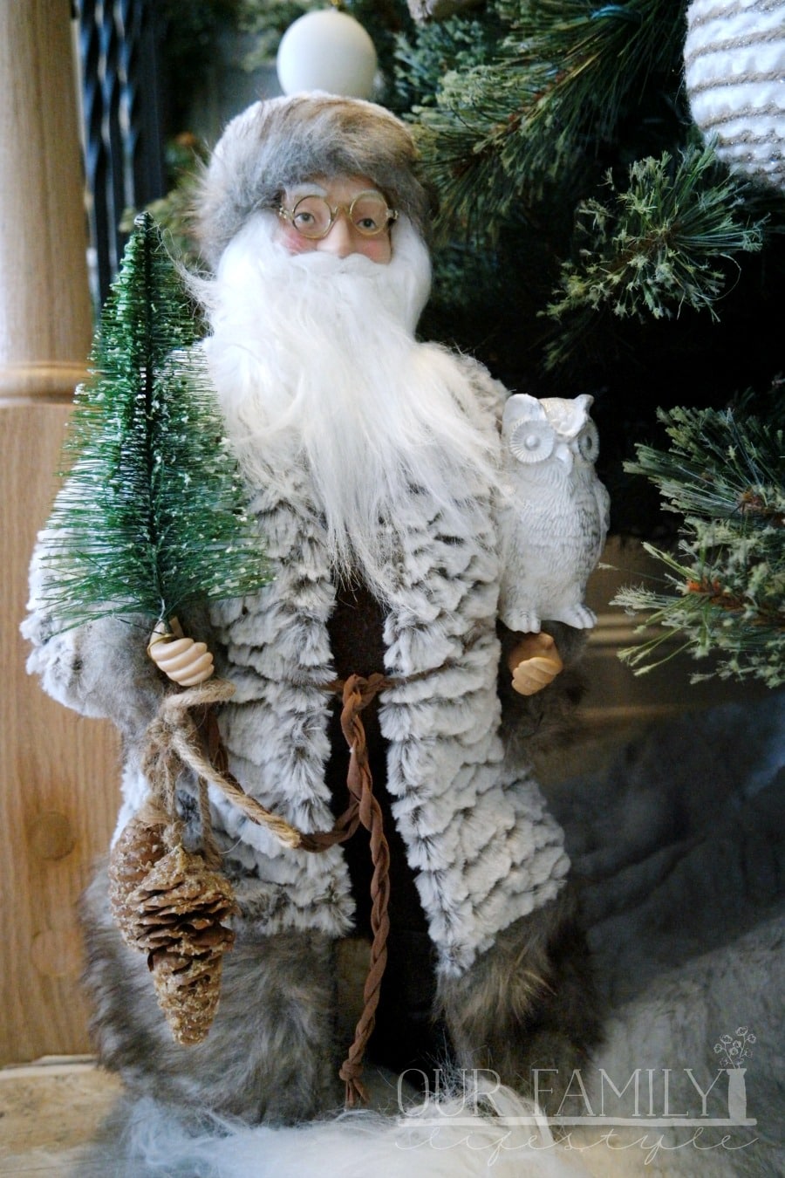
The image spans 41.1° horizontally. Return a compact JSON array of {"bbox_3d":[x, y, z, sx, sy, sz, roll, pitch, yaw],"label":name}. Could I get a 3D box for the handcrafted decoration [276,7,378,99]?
[{"bbox_3d":[-0.038,-0.315,0.624,0.060,0.060,0.060,0,12,0],"label":"handcrafted decoration"}]

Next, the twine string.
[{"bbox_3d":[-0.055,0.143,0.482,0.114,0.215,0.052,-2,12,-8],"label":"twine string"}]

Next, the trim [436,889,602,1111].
[{"bbox_3d":[0.066,0.199,0.547,0.081,0.094,0.104,-3,12,-15],"label":"trim"}]

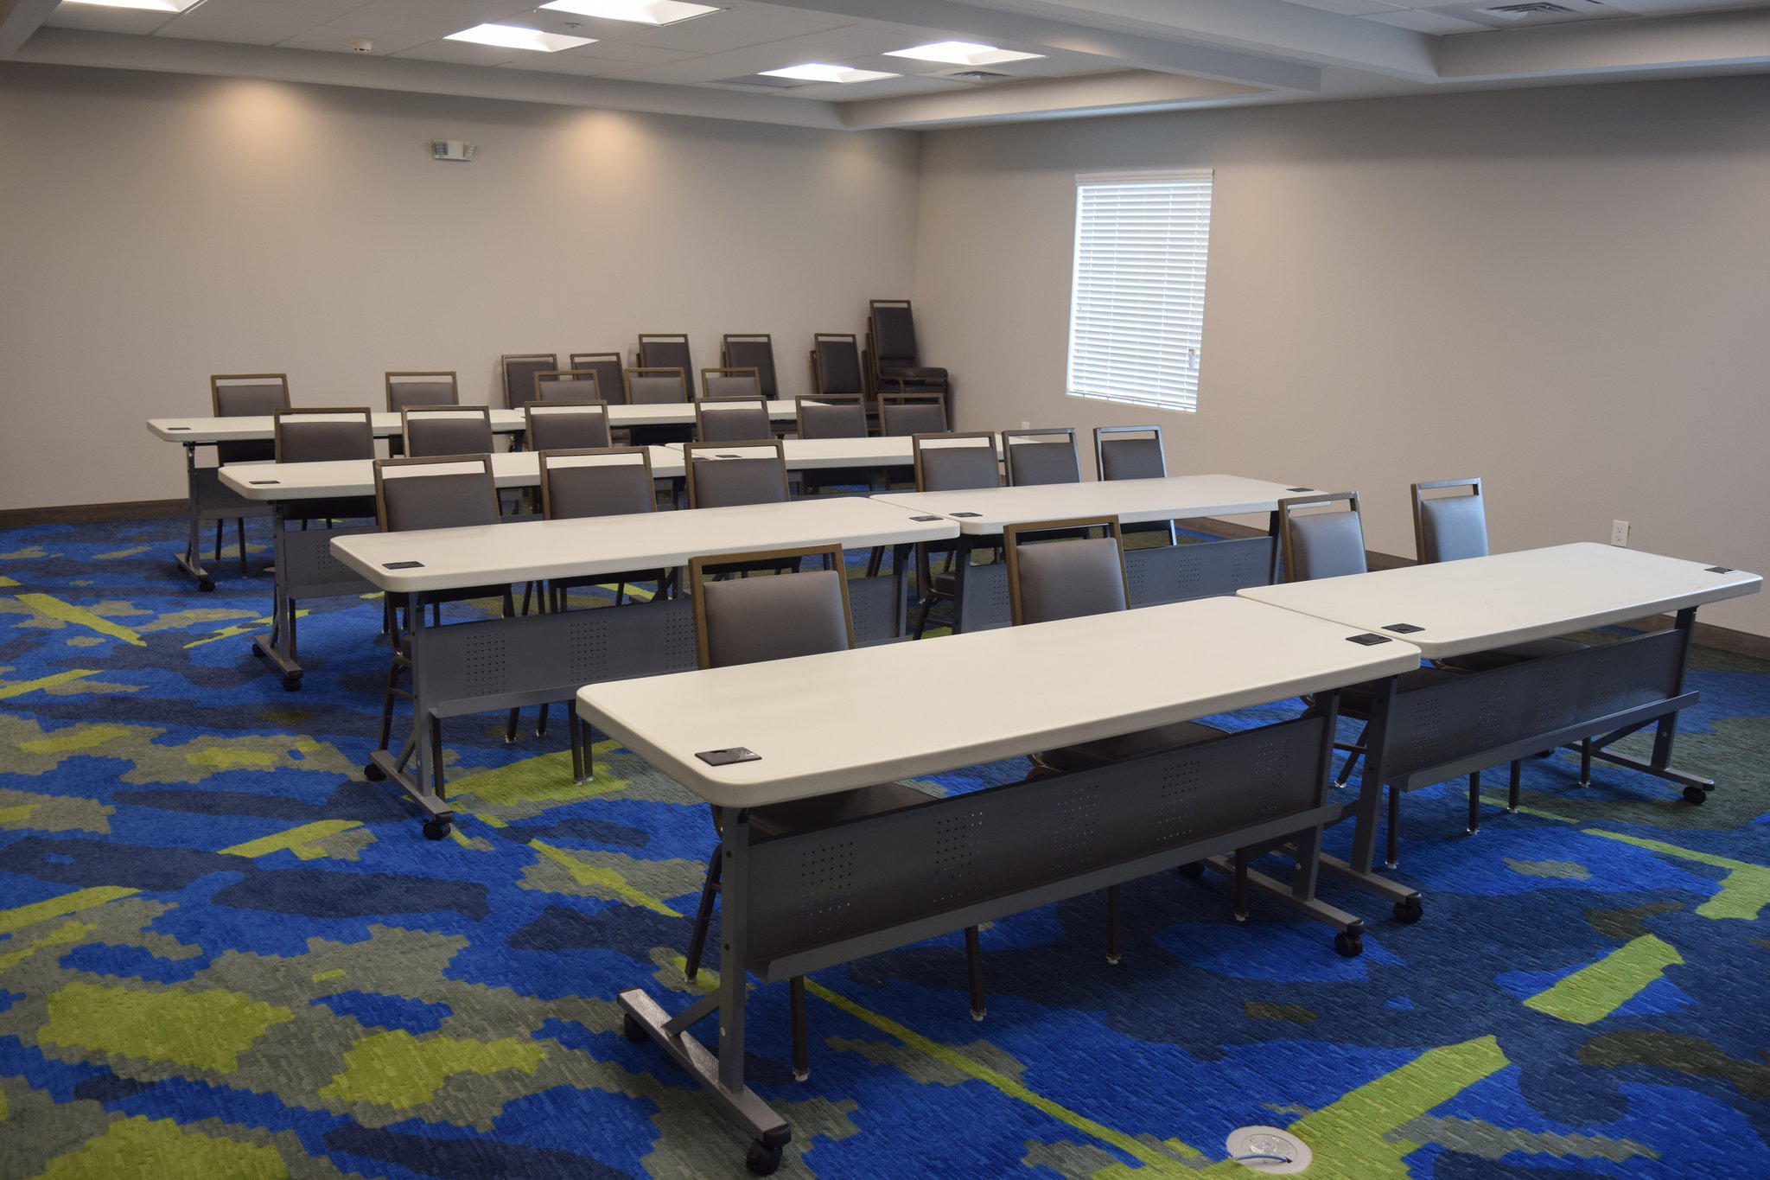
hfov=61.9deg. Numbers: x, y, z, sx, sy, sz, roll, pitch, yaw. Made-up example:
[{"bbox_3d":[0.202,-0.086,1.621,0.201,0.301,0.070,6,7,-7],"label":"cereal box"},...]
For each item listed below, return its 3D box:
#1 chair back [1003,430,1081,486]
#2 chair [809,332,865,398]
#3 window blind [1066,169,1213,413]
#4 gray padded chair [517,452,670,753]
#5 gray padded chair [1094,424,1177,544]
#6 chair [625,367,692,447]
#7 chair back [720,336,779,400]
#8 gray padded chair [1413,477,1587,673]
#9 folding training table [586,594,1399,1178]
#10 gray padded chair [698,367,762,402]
[{"bbox_3d":[0.630,-0.397,5.836,0.410,0.460,0.130,-7,15,-36],"label":"chair back"},{"bbox_3d":[-0.210,-1.336,10.440,0.455,0.915,0.550,-7,15,-35],"label":"chair"},{"bbox_3d":[1.595,-1.906,9.290,0.070,1.450,1.210,-7,15,-35],"label":"window blind"},{"bbox_3d":[-0.812,0.045,4.579,0.455,0.915,0.550,-7,15,-35],"label":"gray padded chair"},{"bbox_3d":[1.163,-0.190,6.027,0.455,0.915,0.550,-7,15,-35],"label":"gray padded chair"},{"bbox_3d":[-1.167,-0.757,8.261,0.450,0.917,0.565,-6,15,-34],"label":"chair"},{"bbox_3d":[-0.948,-1.561,10.401,0.410,0.460,0.130,-7,15,-37],"label":"chair back"},{"bbox_3d":[1.921,0.149,4.593,0.450,0.917,0.565,-6,15,-33],"label":"gray padded chair"},{"bbox_3d":[0.313,0.514,3.051,1.817,0.732,0.627,-6,15,-35],"label":"folding training table"},{"bbox_3d":[-0.765,-0.801,8.470,0.455,0.915,0.550,-7,15,-35],"label":"gray padded chair"}]

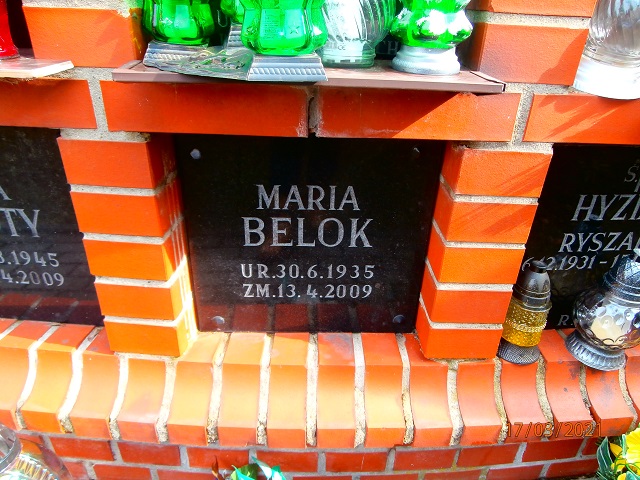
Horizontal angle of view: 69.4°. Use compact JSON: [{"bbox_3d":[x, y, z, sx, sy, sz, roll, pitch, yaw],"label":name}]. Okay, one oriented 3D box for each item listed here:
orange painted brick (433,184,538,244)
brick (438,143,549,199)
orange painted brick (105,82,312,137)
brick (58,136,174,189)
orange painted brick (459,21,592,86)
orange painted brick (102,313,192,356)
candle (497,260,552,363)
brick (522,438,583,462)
[{"bbox_3d":[0.248,-0.052,0.721,0.118,0.063,0.115,1,29,-2],"label":"orange painted brick"},{"bbox_3d":[0.243,-0.137,0.710,0.120,0.063,0.200,0,29,-3],"label":"brick"},{"bbox_3d":[-0.140,-0.190,0.625,0.250,0.063,0.120,2,29,0],"label":"orange painted brick"},{"bbox_3d":[-0.275,-0.147,0.700,0.120,0.063,0.200,3,29,3],"label":"brick"},{"bbox_3d":[0.255,-0.250,0.611,0.119,0.064,0.115,1,29,-2],"label":"orange painted brick"},{"bbox_3d":[-0.288,0.136,0.811,0.118,0.063,0.115,3,29,2],"label":"orange painted brick"},{"bbox_3d":[0.349,0.117,0.781,0.080,0.172,0.080,1,29,-1],"label":"candle"},{"bbox_3d":[0.441,0.376,0.944,0.117,0.060,0.125,-2,29,-6],"label":"brick"}]

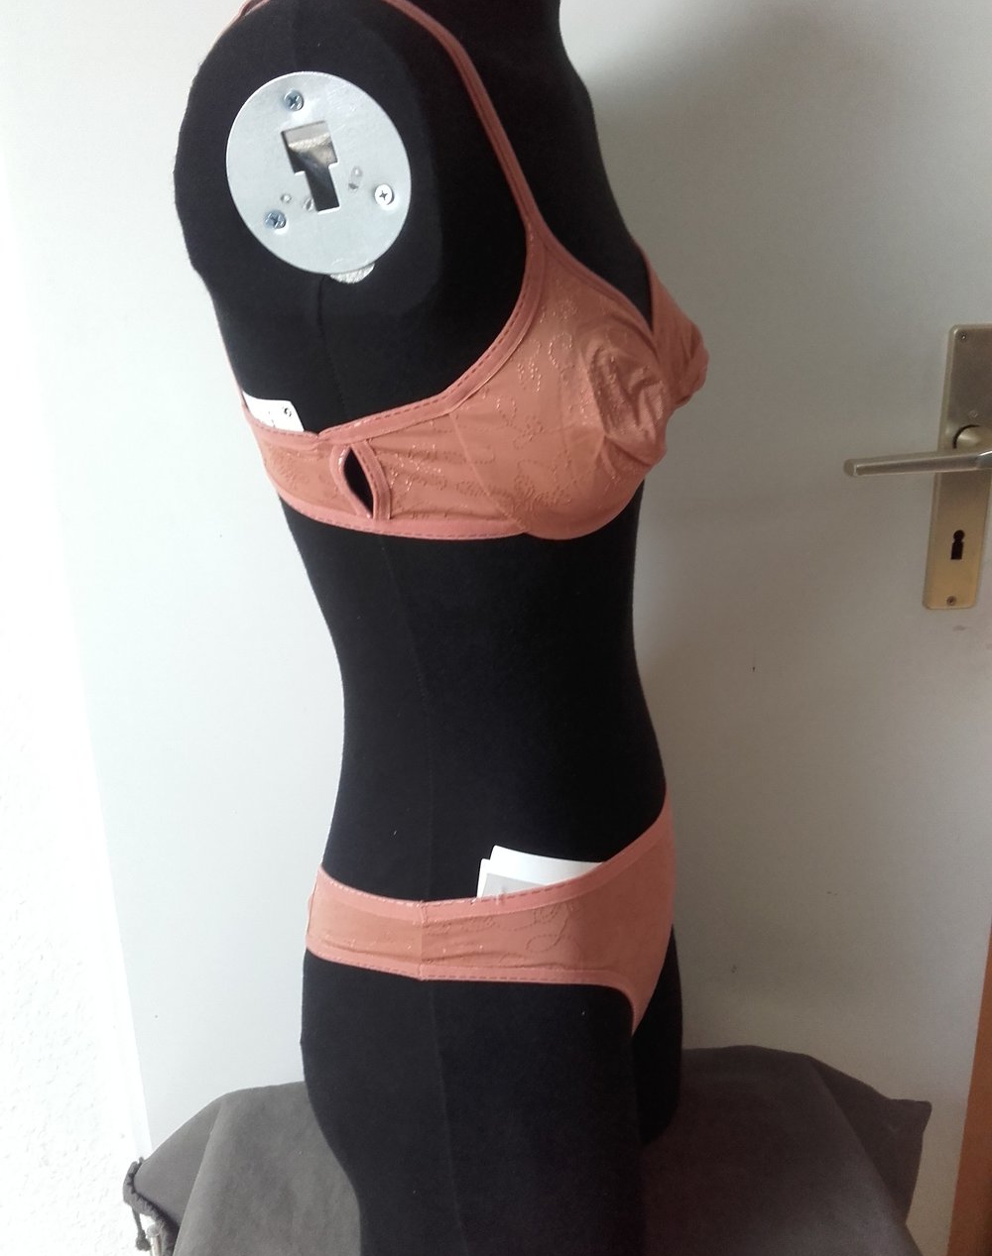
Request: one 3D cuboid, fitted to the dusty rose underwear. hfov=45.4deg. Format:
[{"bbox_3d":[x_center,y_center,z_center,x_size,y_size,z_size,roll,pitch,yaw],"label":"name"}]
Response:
[{"bbox_3d":[0.003,0.197,0.780,0.230,0.205,0.330,4,20,15],"label":"dusty rose underwear"}]

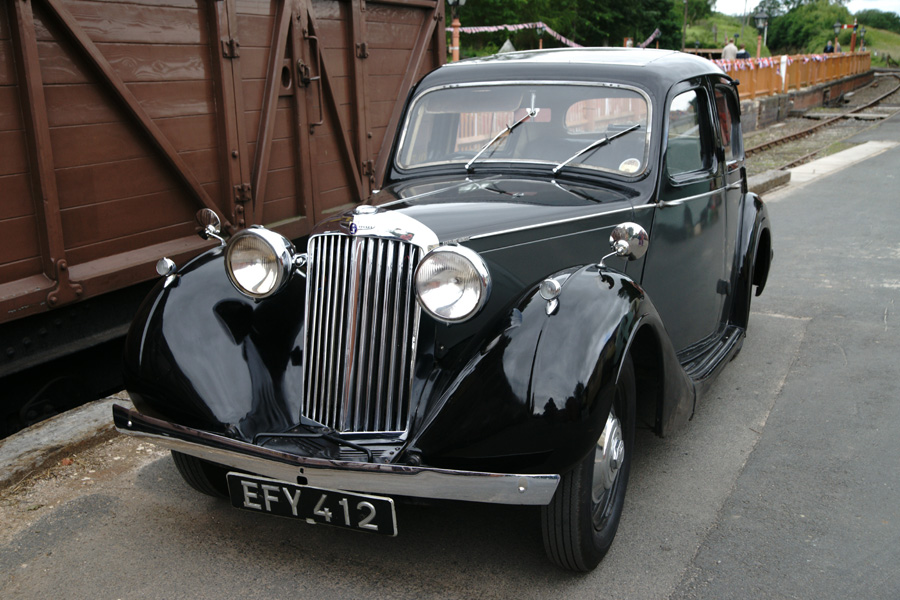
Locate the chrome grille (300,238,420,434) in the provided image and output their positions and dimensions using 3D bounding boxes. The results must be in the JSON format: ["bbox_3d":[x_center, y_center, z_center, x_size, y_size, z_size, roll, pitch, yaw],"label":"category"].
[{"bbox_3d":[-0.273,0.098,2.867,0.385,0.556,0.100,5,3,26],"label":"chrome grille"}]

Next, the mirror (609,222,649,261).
[{"bbox_3d":[0.491,-0.160,2.735,0.108,0.108,0.055,5,18,26],"label":"mirror"}]

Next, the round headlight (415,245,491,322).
[{"bbox_3d":[0.028,-0.057,2.722,0.213,0.213,0.165,5,16,26],"label":"round headlight"}]

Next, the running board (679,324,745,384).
[{"bbox_3d":[1.025,0.235,4.038,0.185,0.080,0.950,5,14,26],"label":"running board"}]

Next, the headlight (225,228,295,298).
[{"bbox_3d":[-0.548,-0.123,3.005,0.213,0.213,0.165,5,16,26],"label":"headlight"}]

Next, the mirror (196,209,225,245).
[{"bbox_3d":[-0.810,-0.254,3.360,0.110,0.112,0.055,5,18,26],"label":"mirror"}]

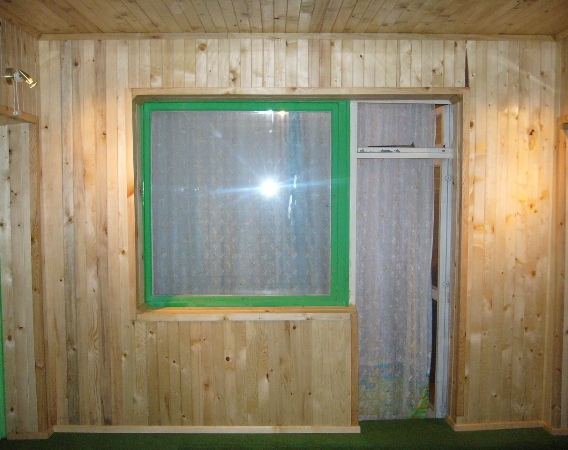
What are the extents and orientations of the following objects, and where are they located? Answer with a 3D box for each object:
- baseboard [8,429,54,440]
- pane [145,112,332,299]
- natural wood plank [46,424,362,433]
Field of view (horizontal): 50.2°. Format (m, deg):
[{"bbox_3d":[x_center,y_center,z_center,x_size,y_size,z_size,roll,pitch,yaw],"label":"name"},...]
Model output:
[{"bbox_3d":[-1.621,1.339,3.907,0.279,0.045,0.100,0,3,0],"label":"baseboard"},{"bbox_3d":[-0.290,-0.142,4.185,1.283,1.333,0.080,0,3,0],"label":"pane"},{"bbox_3d":[-0.501,1.337,3.978,2.003,0.045,0.022,0,3,0],"label":"natural wood plank"}]

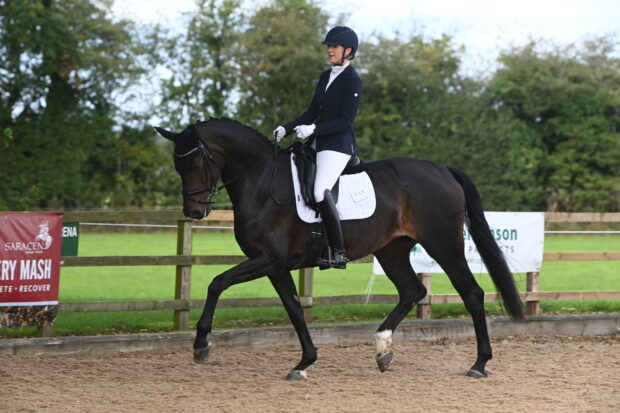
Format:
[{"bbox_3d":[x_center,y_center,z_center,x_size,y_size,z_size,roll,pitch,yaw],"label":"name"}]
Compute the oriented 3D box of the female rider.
[{"bbox_3d":[0.040,-0.420,26.930,0.600,1.720,0.620,0,0,-28],"label":"female rider"}]

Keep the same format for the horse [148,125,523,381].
[{"bbox_3d":[0.240,0.307,27.000,2.820,1.860,0.650,0,0,-25],"label":"horse"}]

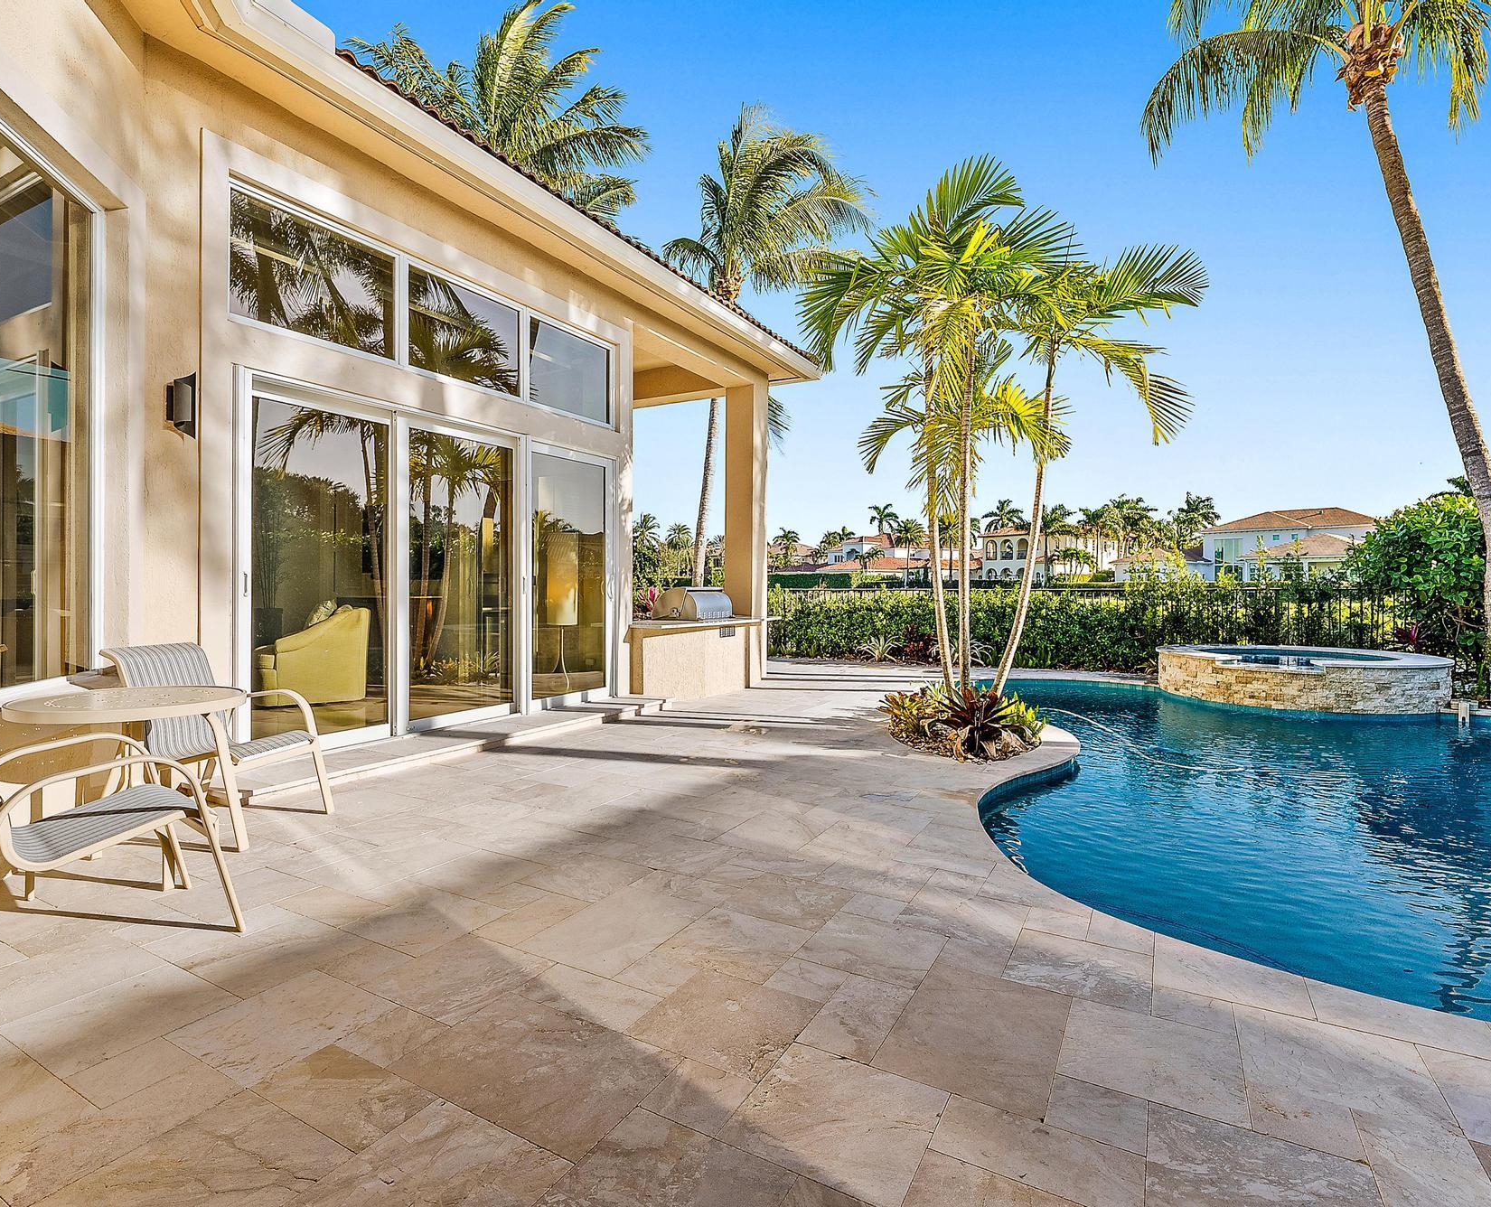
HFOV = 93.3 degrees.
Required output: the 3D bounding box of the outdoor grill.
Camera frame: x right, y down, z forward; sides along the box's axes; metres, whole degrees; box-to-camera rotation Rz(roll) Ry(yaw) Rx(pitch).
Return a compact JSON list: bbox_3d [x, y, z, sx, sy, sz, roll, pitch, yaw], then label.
[{"bbox_3d":[-0.627,0.000,8.590,0.640,0.400,0.770,1,1,32],"label":"outdoor grill"}]

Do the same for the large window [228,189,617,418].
[{"bbox_3d":[-2.298,-2.229,5.857,0.100,0.851,3.482,1,1,32],"label":"large window"}]

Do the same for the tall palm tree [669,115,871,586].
[{"bbox_3d":[0.505,-4.964,15.439,4.500,11.800,4.500,0,1,0],"label":"tall palm tree"}]

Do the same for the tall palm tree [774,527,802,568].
[{"bbox_3d":[5.126,-4.533,84.950,3.600,9.200,3.600,0,1,0],"label":"tall palm tree"}]

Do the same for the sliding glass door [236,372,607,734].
[{"bbox_3d":[-2.249,-0.237,5.814,0.130,2.450,3.380,1,1,32],"label":"sliding glass door"}]

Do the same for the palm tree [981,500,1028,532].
[{"bbox_3d":[37.953,-8.480,103.000,6.000,13.200,6.000,0,1,0],"label":"palm tree"}]

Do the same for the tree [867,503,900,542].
[{"bbox_3d":[20.269,-8.170,103.000,4.400,12.600,4.400,0,1,0],"label":"tree"}]

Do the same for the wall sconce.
[{"bbox_3d":[-3.270,-1.152,4.082,0.110,0.350,0.125,1,1,32],"label":"wall sconce"}]

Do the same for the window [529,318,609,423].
[{"bbox_3d":[-1.673,-2.249,6.860,0.100,0.857,1.118,1,1,32],"label":"window"}]

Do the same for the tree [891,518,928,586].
[{"bbox_3d":[18.554,-5.703,80.000,4.000,7.900,4.000,0,1,0],"label":"tree"}]

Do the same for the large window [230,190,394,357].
[{"bbox_3d":[-2.893,-2.155,4.773,0.100,0.830,1.090,1,1,32],"label":"large window"}]

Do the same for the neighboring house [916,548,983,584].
[{"bbox_3d":[24.954,-4.317,86.000,9.000,5.000,8.000,0,1,11],"label":"neighboring house"}]

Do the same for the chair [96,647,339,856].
[{"bbox_3d":[-2.601,0.653,3.418,0.780,0.860,0.630,0,1,14],"label":"chair"}]

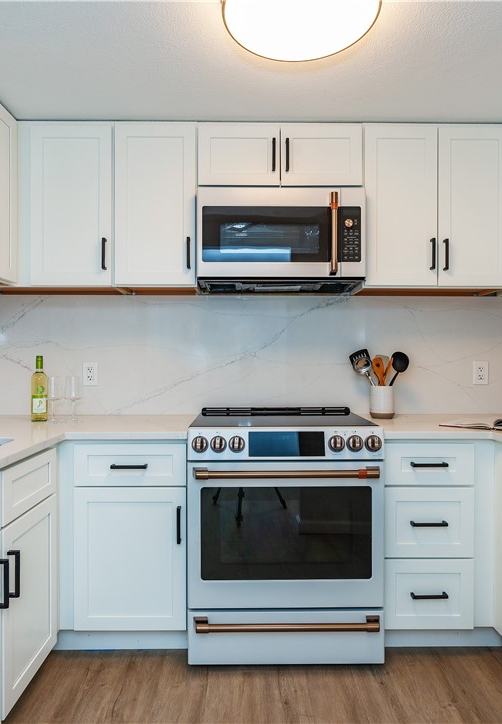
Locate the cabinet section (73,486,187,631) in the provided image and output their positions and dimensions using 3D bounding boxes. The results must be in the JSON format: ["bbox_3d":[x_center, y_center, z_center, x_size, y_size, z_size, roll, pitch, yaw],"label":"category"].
[{"bbox_3d":[-0.474,0.765,2.165,0.445,0.565,0.570,0,0,0],"label":"cabinet section"}]

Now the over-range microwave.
[{"bbox_3d":[0.134,-0.579,2.344,0.759,0.420,0.395,0,0,-1],"label":"over-range microwave"}]

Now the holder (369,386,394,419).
[{"bbox_3d":[0.651,0.198,2.390,0.120,0.157,0.120,0,0,-1],"label":"holder"}]

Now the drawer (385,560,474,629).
[{"bbox_3d":[0.705,0.927,2.148,0.368,0.282,0.450,0,0,-1],"label":"drawer"}]

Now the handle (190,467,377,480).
[{"bbox_3d":[0.138,0.422,1.826,0.705,0.036,0.073,0,0,-1],"label":"handle"}]

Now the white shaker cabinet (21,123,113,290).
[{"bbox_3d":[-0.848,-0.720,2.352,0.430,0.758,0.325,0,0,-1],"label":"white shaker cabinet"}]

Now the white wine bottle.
[{"bbox_3d":[-0.987,0.125,2.255,0.076,0.302,0.076,0,0,-1],"label":"white wine bottle"}]

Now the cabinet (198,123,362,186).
[{"bbox_3d":[0.134,-0.950,2.373,0.760,0.297,0.335,0,0,-1],"label":"cabinet"}]

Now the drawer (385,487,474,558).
[{"bbox_3d":[0.706,0.640,2.160,0.362,0.282,0.490,0,0,-1],"label":"drawer"}]

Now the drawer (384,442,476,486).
[{"bbox_3d":[0.706,0.408,2.160,0.362,0.168,0.490,0,0,-1],"label":"drawer"}]

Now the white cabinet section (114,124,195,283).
[{"bbox_3d":[-0.437,-0.717,2.355,0.380,0.755,0.320,0,0,0],"label":"white cabinet section"}]

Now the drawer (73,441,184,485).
[{"bbox_3d":[-0.478,0.405,2.143,0.444,0.172,0.490,0,0,-1],"label":"drawer"}]

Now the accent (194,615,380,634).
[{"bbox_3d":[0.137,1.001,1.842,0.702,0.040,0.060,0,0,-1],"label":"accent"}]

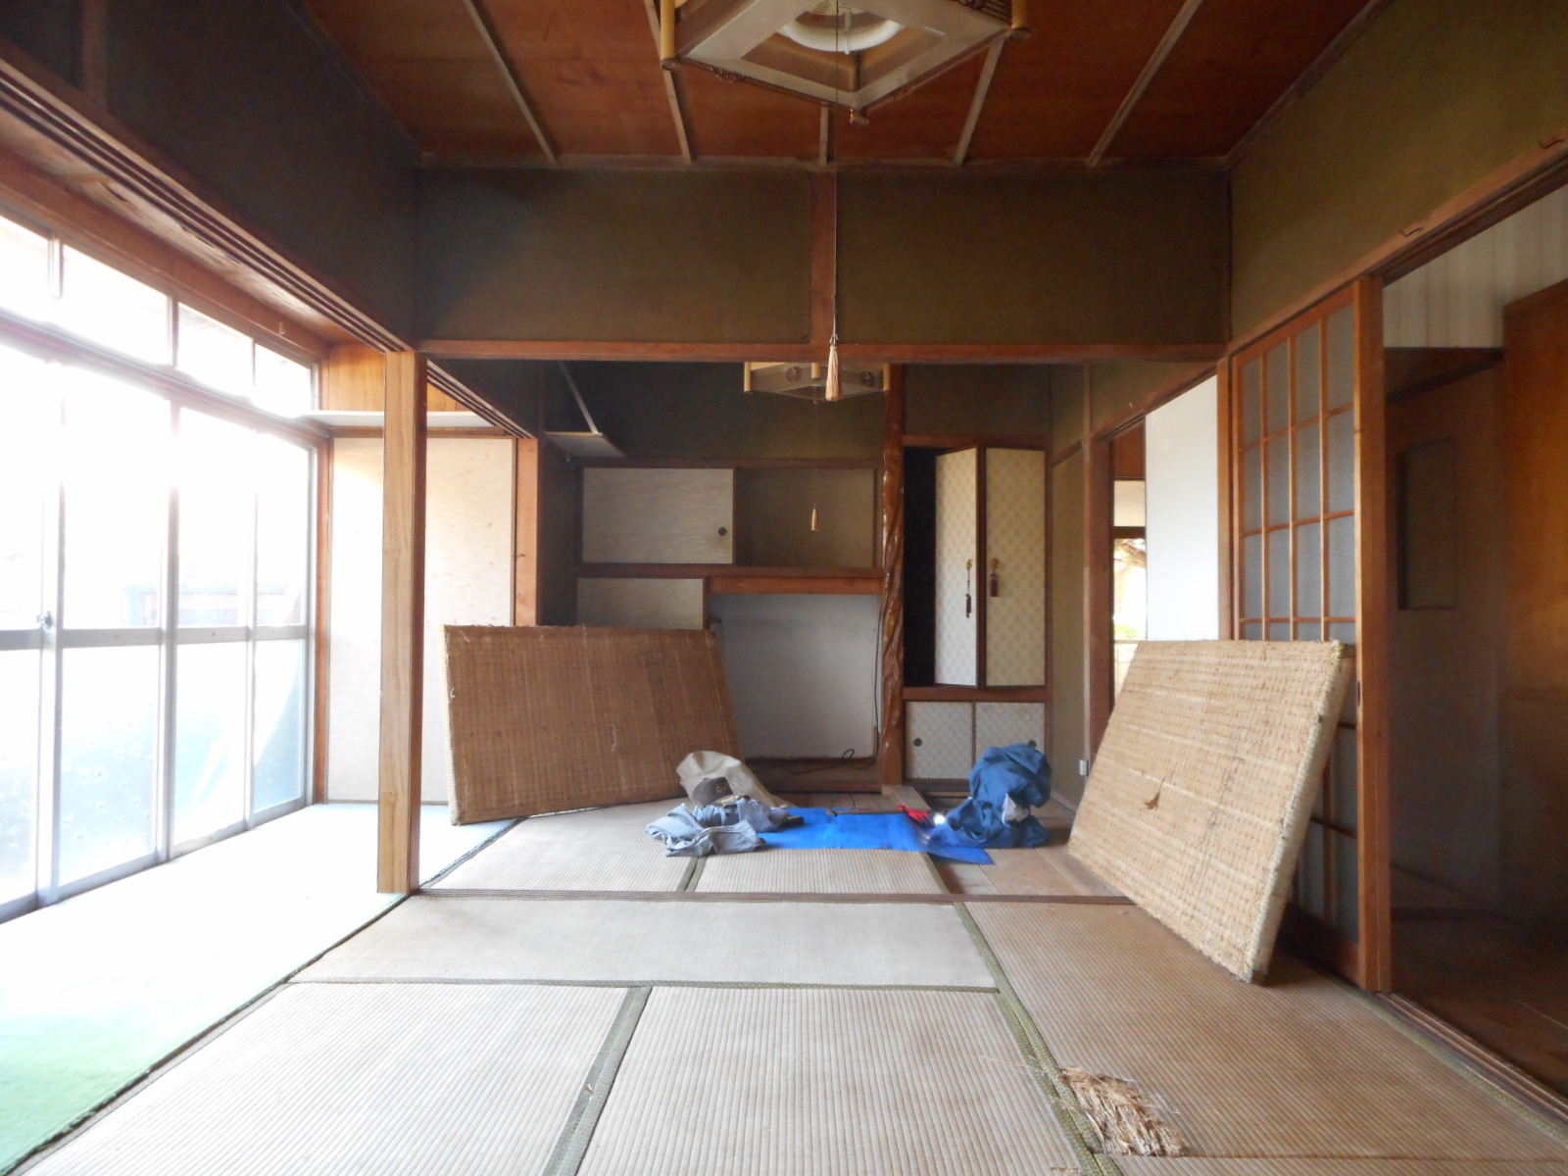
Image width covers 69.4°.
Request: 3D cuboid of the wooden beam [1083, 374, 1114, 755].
[{"bbox_3d":[1.526,0.027,5.492,0.108,2.128,0.108,0,-2,1],"label":"wooden beam"}]

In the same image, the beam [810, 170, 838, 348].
[{"bbox_3d":[0.133,-1.080,3.768,0.089,0.585,0.095,0,-2,1],"label":"beam"}]

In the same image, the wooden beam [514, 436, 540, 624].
[{"bbox_3d":[-1.241,0.166,5.511,0.102,1.795,0.105,0,-2,1],"label":"wooden beam"}]

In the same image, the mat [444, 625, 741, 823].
[{"bbox_3d":[-0.889,0.644,5.651,0.056,0.880,1.760,-21,-17,39],"label":"mat"}]

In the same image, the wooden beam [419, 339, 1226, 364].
[{"bbox_3d":[0.124,-0.783,3.784,2.661,0.051,0.100,0,-2,1],"label":"wooden beam"}]

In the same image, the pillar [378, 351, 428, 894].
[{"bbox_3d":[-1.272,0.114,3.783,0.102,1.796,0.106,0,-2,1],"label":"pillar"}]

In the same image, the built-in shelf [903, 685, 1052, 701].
[{"bbox_3d":[1.082,0.600,6.431,0.819,0.073,0.120,0,-2,1],"label":"built-in shelf"}]

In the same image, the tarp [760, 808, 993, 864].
[{"bbox_3d":[0.346,1.083,4.963,1.080,0.060,1.020,0,-2,1],"label":"tarp"}]

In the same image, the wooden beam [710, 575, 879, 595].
[{"bbox_3d":[0.062,-0.008,6.420,0.986,0.098,0.095,0,-2,1],"label":"wooden beam"}]

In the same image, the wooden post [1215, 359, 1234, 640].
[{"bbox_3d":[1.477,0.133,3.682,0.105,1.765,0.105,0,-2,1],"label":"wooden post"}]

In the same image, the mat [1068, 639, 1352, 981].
[{"bbox_3d":[1.315,0.605,3.731,0.052,0.885,1.720,17,-2,1],"label":"mat"}]

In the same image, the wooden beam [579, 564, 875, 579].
[{"bbox_3d":[-0.310,-0.091,6.408,1.700,0.083,0.100,0,-2,1],"label":"wooden beam"}]

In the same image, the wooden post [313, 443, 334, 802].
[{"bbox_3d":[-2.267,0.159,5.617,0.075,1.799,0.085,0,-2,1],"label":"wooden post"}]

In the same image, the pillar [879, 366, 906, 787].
[{"bbox_3d":[0.619,-0.122,6.470,0.142,2.493,0.142,0,-2,1],"label":"pillar"}]

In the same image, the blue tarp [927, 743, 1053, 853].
[{"bbox_3d":[0.906,0.896,4.999,0.547,0.408,0.420,0,-2,1],"label":"blue tarp"}]

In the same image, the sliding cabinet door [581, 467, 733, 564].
[{"bbox_3d":[-0.727,-0.413,6.509,0.875,0.541,0.025,0,-2,1],"label":"sliding cabinet door"}]

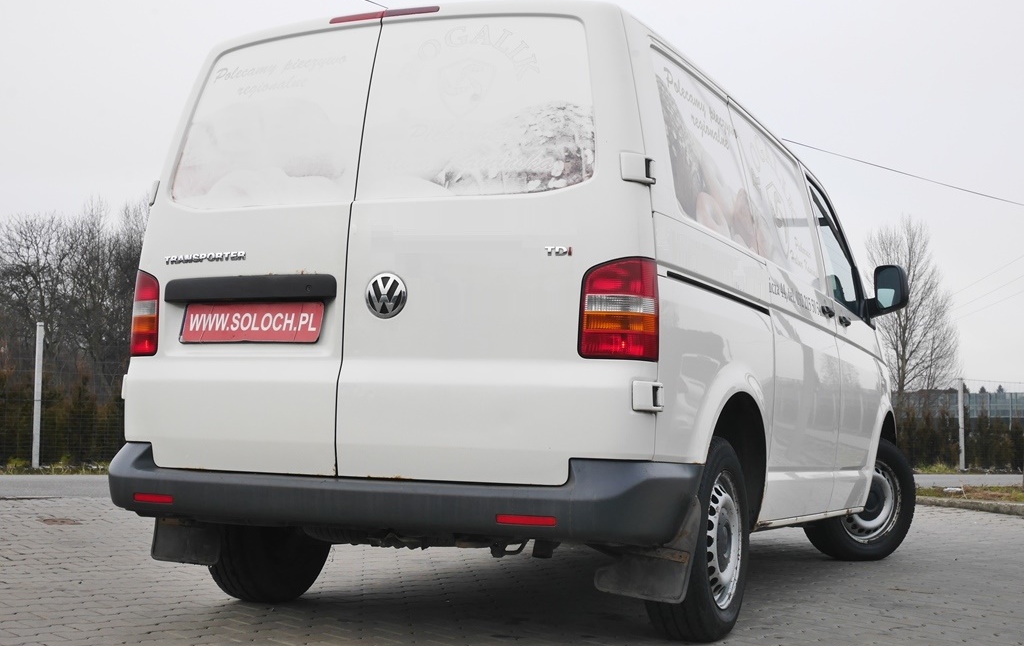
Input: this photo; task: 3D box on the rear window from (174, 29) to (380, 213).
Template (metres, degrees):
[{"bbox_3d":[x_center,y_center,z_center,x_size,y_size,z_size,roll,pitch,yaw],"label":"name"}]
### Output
[{"bbox_3d":[-0.753,-0.629,4.444,0.737,0.575,0.050,-1,-16,30],"label":"rear window"}]

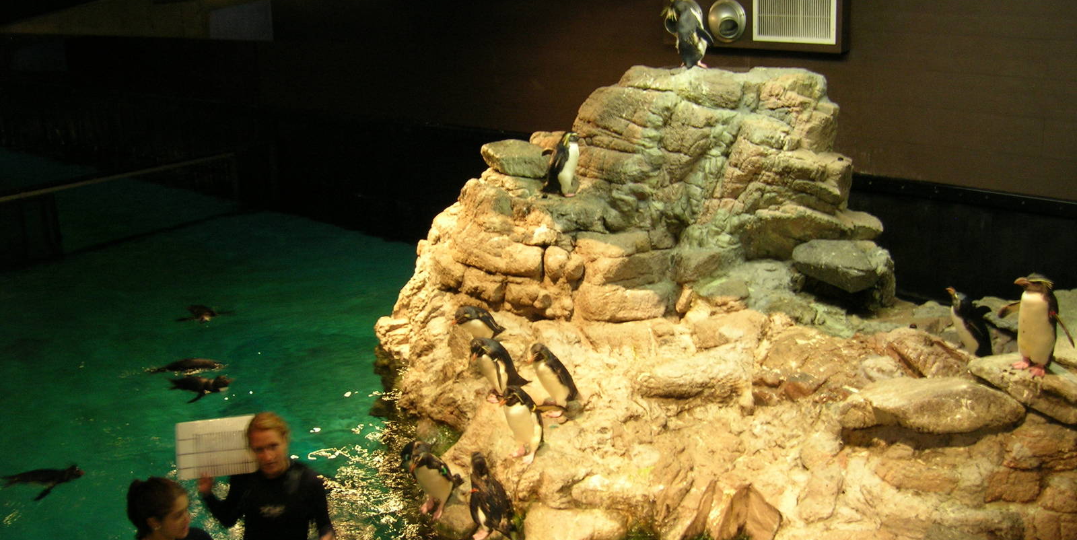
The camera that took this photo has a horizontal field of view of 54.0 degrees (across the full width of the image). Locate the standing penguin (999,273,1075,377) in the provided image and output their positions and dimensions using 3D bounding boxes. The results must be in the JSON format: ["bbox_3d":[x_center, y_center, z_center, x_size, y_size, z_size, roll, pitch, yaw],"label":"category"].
[{"bbox_3d":[2.282,0.249,4.850,0.310,0.465,0.210,12,22,41],"label":"standing penguin"}]

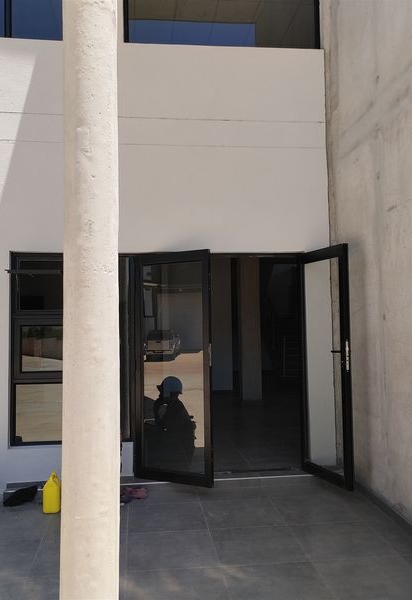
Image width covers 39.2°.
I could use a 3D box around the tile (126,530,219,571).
[{"bbox_3d":[-0.238,1.711,3.962,0.600,0.010,0.600,0,0,-7],"label":"tile"}]

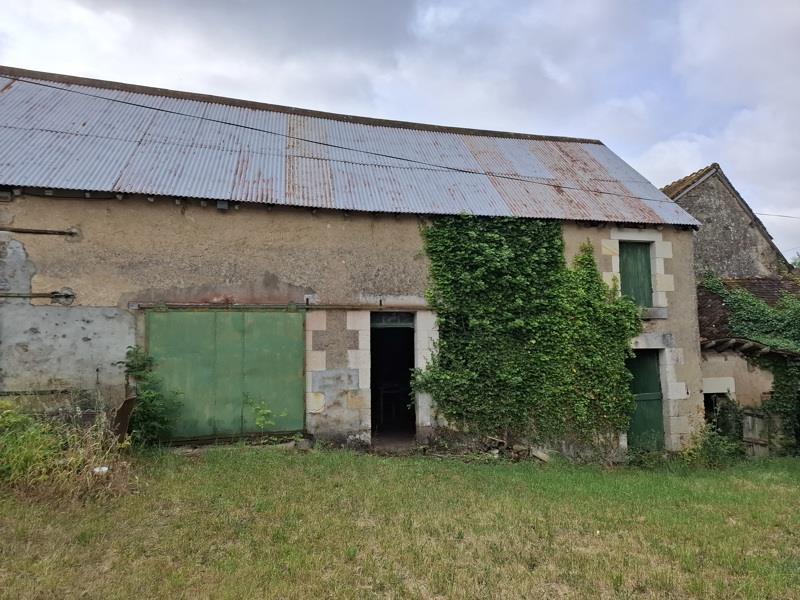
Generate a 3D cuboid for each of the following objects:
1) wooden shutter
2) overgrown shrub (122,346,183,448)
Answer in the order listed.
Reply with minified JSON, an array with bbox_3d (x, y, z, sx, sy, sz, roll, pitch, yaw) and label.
[{"bbox_3d":[4.679,-0.498,10.683,0.840,1.310,0.060,1,-5,-15],"label":"wooden shutter"},{"bbox_3d":[-3.575,1.394,7.676,0.800,1.420,0.700,1,-5,-15],"label":"overgrown shrub"}]

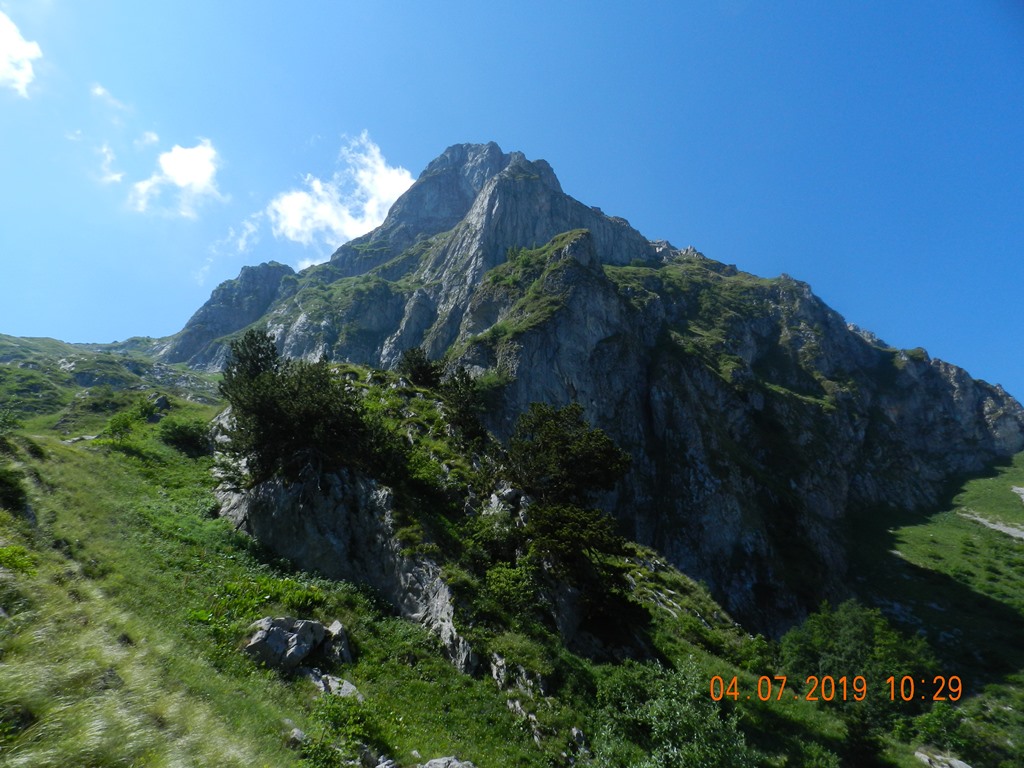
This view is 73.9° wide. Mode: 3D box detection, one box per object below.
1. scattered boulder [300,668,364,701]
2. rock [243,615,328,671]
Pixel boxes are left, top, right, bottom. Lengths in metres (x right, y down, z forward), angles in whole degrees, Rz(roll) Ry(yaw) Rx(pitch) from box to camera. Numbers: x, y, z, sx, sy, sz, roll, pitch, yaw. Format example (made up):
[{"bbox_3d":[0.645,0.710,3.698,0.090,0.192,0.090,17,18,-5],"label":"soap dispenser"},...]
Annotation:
[{"bbox_3d":[-3.430,5.761,13.000,1.200,0.450,0.850,1,-5,-6],"label":"scattered boulder"},{"bbox_3d":[-4.614,5.263,13.800,1.600,0.900,1.200,1,-5,-6],"label":"rock"}]

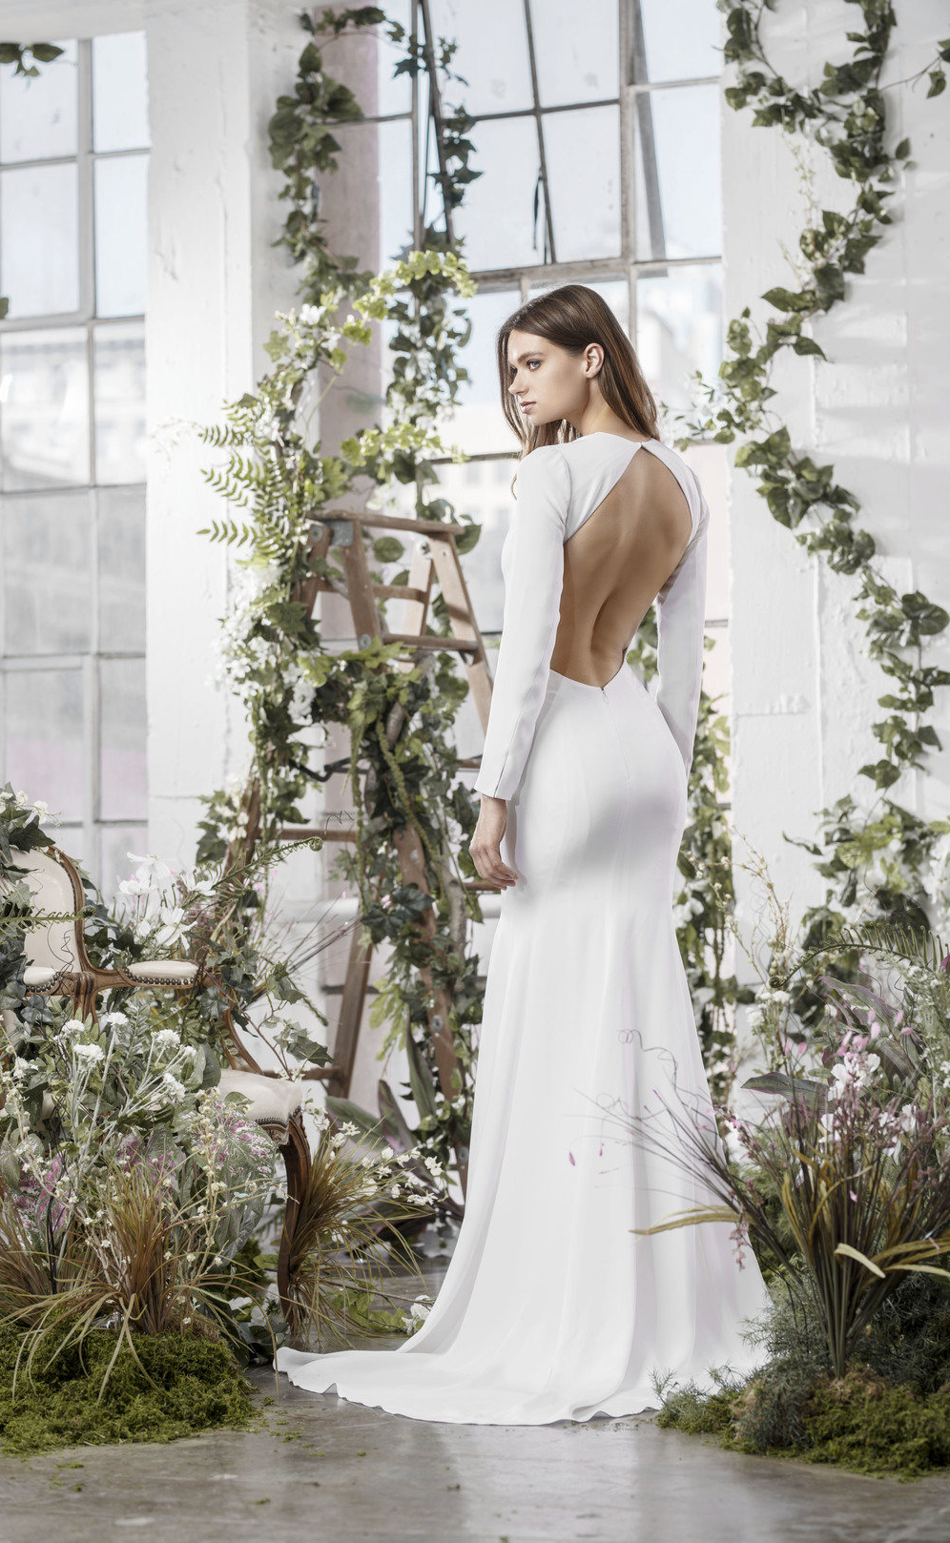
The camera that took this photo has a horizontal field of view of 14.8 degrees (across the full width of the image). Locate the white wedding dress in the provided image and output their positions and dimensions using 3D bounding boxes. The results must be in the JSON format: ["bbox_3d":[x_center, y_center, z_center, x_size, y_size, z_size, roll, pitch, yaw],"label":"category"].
[{"bbox_3d":[0.085,0.215,6.020,0.800,1.580,0.880,0,-2,-12],"label":"white wedding dress"}]

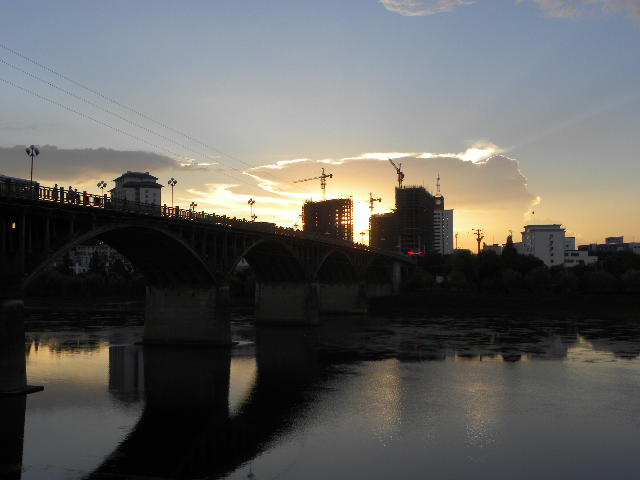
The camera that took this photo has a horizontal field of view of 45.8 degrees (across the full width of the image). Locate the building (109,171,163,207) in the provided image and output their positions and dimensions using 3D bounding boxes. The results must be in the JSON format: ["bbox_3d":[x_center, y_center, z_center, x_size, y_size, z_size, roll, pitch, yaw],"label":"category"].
[{"bbox_3d":[-119.505,-12.408,495.000,25.000,64.000,28.000,1,-3,-27],"label":"building"}]

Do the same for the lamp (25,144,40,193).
[{"bbox_3d":[-27.100,-6.509,71.500,1.270,4.800,1.270,-1,-3,16],"label":"lamp"}]

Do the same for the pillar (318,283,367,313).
[{"bbox_3d":[5.996,15.590,202.000,12.800,8.600,5.000,-1,-3,16],"label":"pillar"}]

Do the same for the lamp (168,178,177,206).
[{"bbox_3d":[-19.031,-5.624,98.000,1.200,4.800,1.200,-1,-3,16],"label":"lamp"}]

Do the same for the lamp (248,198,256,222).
[{"bbox_3d":[-11.577,-4.802,130.000,1.250,4.800,1.250,-1,-2,17],"label":"lamp"}]

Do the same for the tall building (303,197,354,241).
[{"bbox_3d":[5.689,-4.172,575.000,37.000,52.000,17.000,-1,-3,27],"label":"tall building"}]

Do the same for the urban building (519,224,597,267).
[{"bbox_3d":[125.753,3.675,398.000,34.000,23.000,30.000,0,-2,8],"label":"urban building"}]

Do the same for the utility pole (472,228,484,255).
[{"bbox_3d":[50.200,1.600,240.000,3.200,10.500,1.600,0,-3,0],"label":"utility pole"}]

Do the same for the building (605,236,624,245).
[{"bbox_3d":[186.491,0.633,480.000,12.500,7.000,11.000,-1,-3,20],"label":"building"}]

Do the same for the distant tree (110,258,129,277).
[{"bbox_3d":[-85.966,12.005,325.000,7.700,8.000,7.500,0,-2,-11],"label":"distant tree"}]

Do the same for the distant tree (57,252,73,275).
[{"bbox_3d":[-125.907,11.873,375.000,7.300,11.500,7.300,0,-2,0],"label":"distant tree"}]

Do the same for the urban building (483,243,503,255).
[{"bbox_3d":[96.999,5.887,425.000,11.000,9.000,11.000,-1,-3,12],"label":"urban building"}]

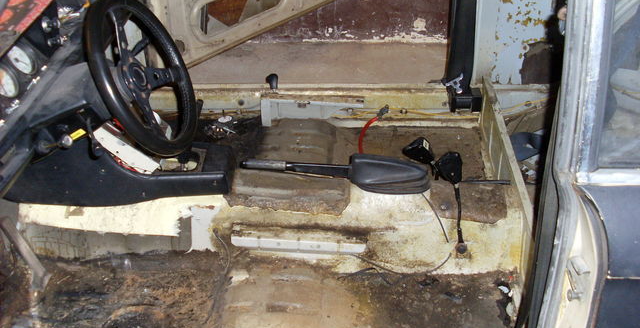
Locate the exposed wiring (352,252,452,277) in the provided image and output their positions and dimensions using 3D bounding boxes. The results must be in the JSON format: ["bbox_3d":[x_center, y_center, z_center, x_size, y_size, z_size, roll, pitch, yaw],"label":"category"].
[{"bbox_3d":[0.209,0.254,1.777,0.255,0.065,0.040,0,33,2],"label":"exposed wiring"}]

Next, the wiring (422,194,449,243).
[{"bbox_3d":[0.287,0.133,1.747,0.065,0.100,0.060,0,33,2],"label":"wiring"}]

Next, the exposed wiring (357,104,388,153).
[{"bbox_3d":[0.140,-0.095,1.879,0.082,0.130,0.050,0,33,2],"label":"exposed wiring"}]

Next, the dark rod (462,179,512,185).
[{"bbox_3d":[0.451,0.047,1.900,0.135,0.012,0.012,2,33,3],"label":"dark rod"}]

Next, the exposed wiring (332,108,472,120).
[{"bbox_3d":[0.290,-0.170,2.413,0.490,0.040,0.030,0,33,2],"label":"exposed wiring"}]

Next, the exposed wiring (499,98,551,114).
[{"bbox_3d":[0.714,-0.200,2.441,0.175,0.050,0.040,0,33,2],"label":"exposed wiring"}]

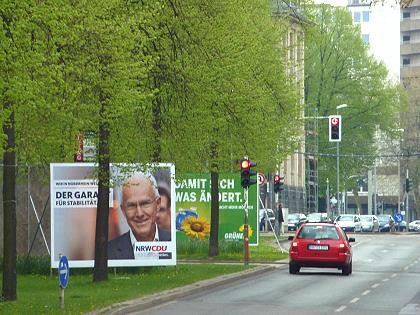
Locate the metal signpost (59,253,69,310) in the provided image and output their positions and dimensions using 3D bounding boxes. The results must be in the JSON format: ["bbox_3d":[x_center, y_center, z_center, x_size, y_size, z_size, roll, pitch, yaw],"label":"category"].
[{"bbox_3d":[-2.693,2.288,67.000,0.120,1.020,0.600,0,-1,16],"label":"metal signpost"}]

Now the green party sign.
[{"bbox_3d":[0.090,1.864,131.000,3.680,2.630,0.120,0,-1,-27],"label":"green party sign"}]

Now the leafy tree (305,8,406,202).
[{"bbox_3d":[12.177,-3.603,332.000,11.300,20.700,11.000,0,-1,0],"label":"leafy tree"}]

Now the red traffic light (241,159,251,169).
[{"bbox_3d":[1.128,0.199,115.000,0.310,0.320,0.300,0,-1,0],"label":"red traffic light"}]

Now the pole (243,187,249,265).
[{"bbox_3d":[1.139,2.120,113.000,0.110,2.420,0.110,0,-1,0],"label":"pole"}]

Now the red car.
[{"bbox_3d":[3.080,2.495,100.700,1.720,1.460,4.340,0,-1,4],"label":"red car"}]

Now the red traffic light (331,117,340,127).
[{"bbox_3d":[6.206,-1.780,180.000,0.450,0.500,0.300,0,-1,2],"label":"red traffic light"}]

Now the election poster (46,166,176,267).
[{"bbox_3d":[-2.572,1.553,97.300,3.740,2.740,0.120,0,-1,-28],"label":"election poster"}]

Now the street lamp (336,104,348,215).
[{"bbox_3d":[11.529,0.912,316.000,1.100,11.000,0.350,0,-1,0],"label":"street lamp"}]

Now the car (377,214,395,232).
[{"bbox_3d":[14.958,5.692,312.000,1.760,1.450,4.250,0,-1,15],"label":"car"}]

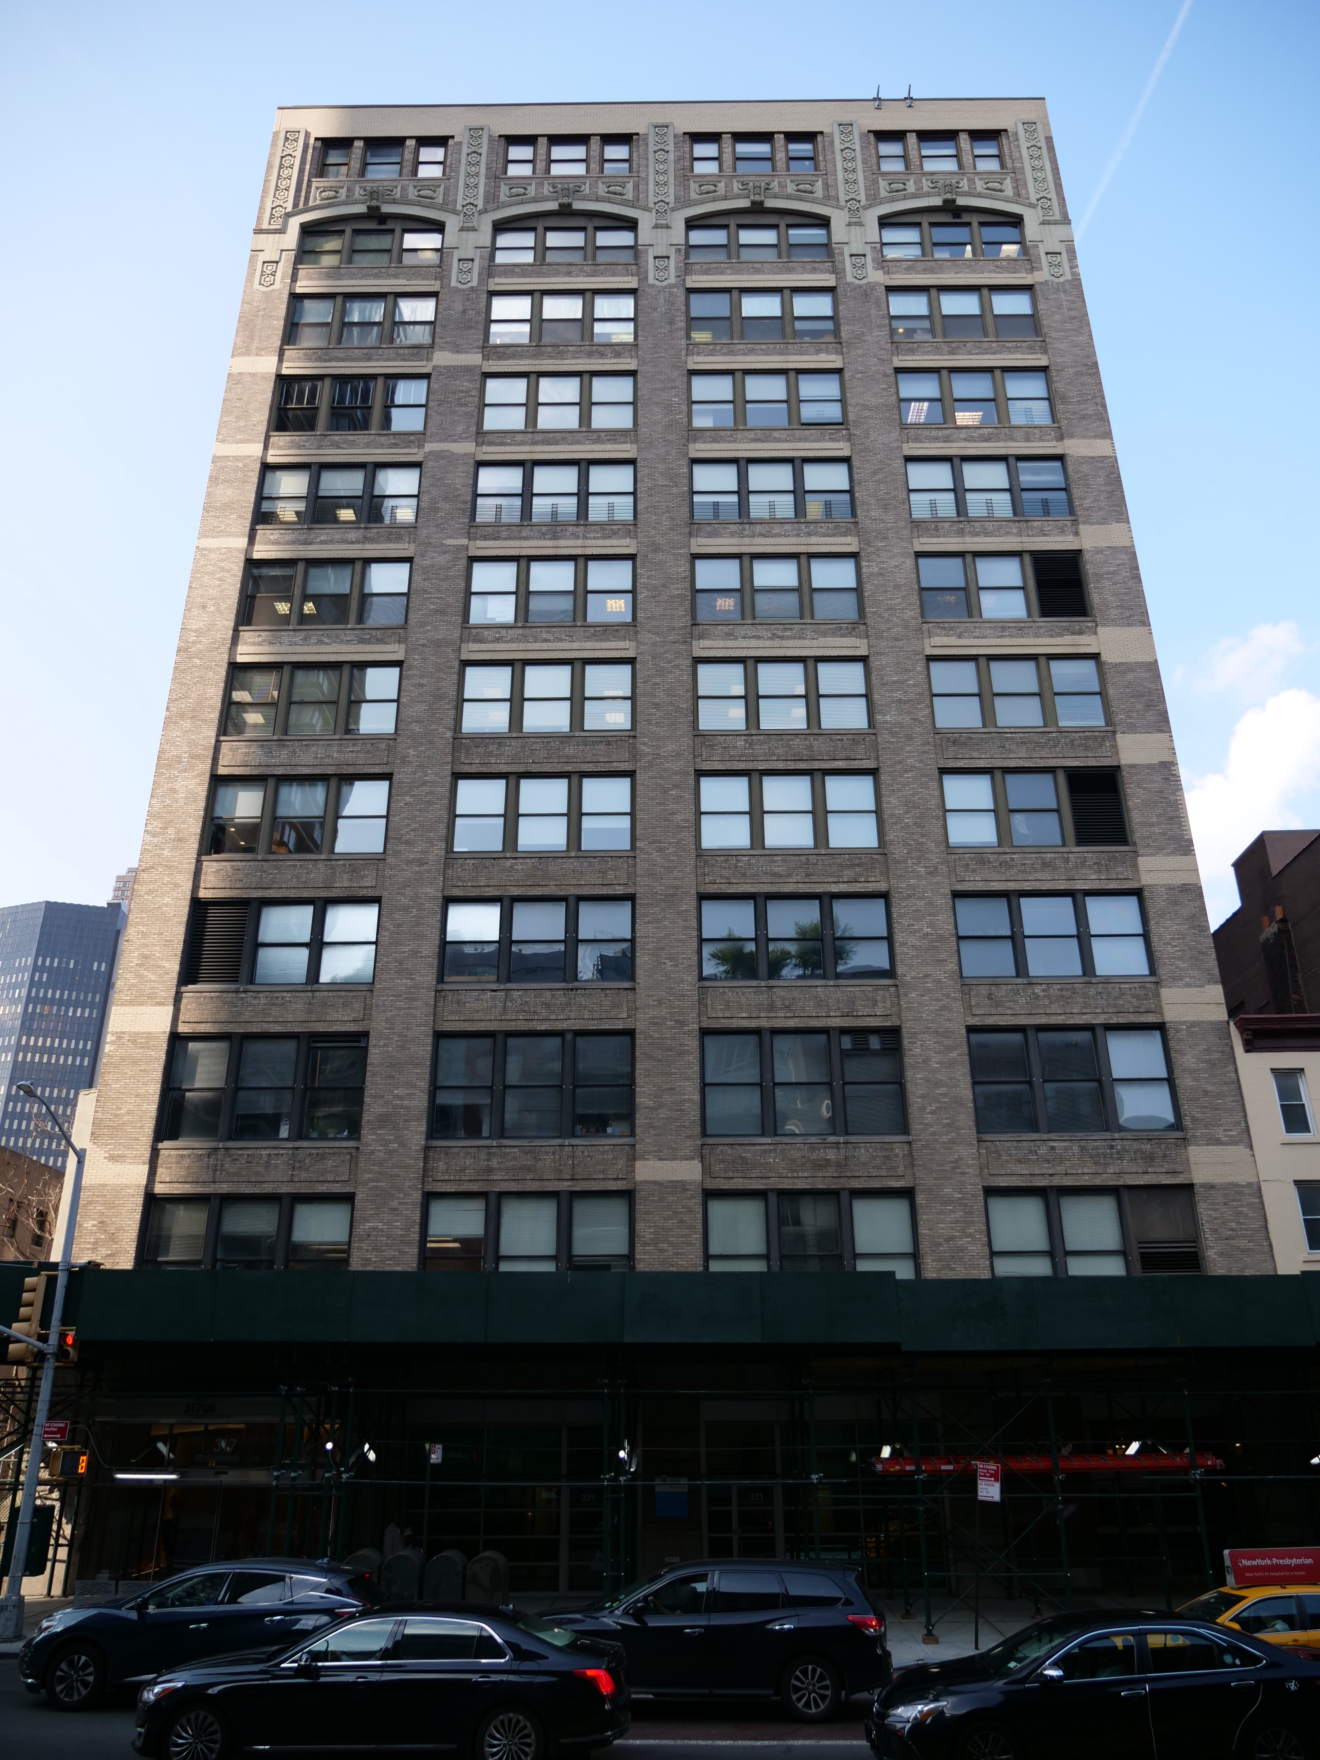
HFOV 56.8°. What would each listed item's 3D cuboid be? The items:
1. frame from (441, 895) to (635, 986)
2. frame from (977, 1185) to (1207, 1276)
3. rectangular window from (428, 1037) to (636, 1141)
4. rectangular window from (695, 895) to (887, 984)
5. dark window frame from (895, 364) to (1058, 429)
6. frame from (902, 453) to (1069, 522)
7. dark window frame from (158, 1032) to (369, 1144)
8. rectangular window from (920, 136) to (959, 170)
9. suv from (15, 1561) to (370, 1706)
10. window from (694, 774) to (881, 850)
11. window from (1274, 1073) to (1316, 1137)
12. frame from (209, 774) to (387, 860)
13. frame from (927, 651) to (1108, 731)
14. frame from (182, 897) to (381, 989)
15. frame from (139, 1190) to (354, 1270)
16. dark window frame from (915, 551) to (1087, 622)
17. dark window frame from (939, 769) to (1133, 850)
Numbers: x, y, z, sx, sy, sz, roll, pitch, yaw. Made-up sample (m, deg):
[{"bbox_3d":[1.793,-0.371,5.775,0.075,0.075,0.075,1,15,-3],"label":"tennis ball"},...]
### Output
[{"bbox_3d":[-3.119,1.552,31.271,4.776,2.357,0.200,-1,-24,1],"label":"frame"},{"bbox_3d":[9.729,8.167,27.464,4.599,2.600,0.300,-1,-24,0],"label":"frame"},{"bbox_3d":[-2.996,4.905,29.008,4.712,2.548,0.300,-1,-24,0],"label":"rectangular window"},{"bbox_3d":[3.521,1.501,32.096,5.009,2.474,0.200,0,-24,0],"label":"rectangular window"},{"bbox_3d":[10.184,-15.680,39.611,4.828,2.704,0.200,0,-24,0],"label":"dark window frame"},{"bbox_3d":[9.783,-11.732,36.474,4.685,2.436,0.220,-1,-24,0],"label":"frame"},{"bbox_3d":[-9.650,5.067,29.827,4.838,2.754,0.200,-1,-24,1],"label":"dark window frame"},{"bbox_3d":[9.559,-24.892,41.840,1.205,1.641,0.200,-1,-24,0],"label":"rectangular window"},{"bbox_3d":[-6.140,10.323,16.951,4.890,1.690,1.920,-1,-24,0],"label":"suv"},{"bbox_3d":[3.372,-1.822,32.215,4.778,2.426,0.220,-1,-24,0],"label":"window"},{"bbox_3d":[15.698,5.532,30.167,0.760,1.611,0.200,0,-24,0],"label":"window"},{"bbox_3d":[-9.971,-1.784,33.712,4.880,2.587,0.200,0,-24,0],"label":"frame"},{"bbox_3d":[9.678,-5.152,33.256,4.630,2.485,0.300,-1,-24,0],"label":"frame"},{"bbox_3d":[-9.522,1.589,30.873,4.762,2.442,0.220,-1,-24,0],"label":"frame"},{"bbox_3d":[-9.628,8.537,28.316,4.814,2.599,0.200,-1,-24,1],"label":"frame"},{"bbox_3d":[9.748,-8.428,35.029,4.636,2.441,0.220,-1,-24,0],"label":"dark window frame"},{"bbox_3d":[9.724,-1.848,31.819,4.633,2.355,0.300,-1,-24,0],"label":"dark window frame"}]

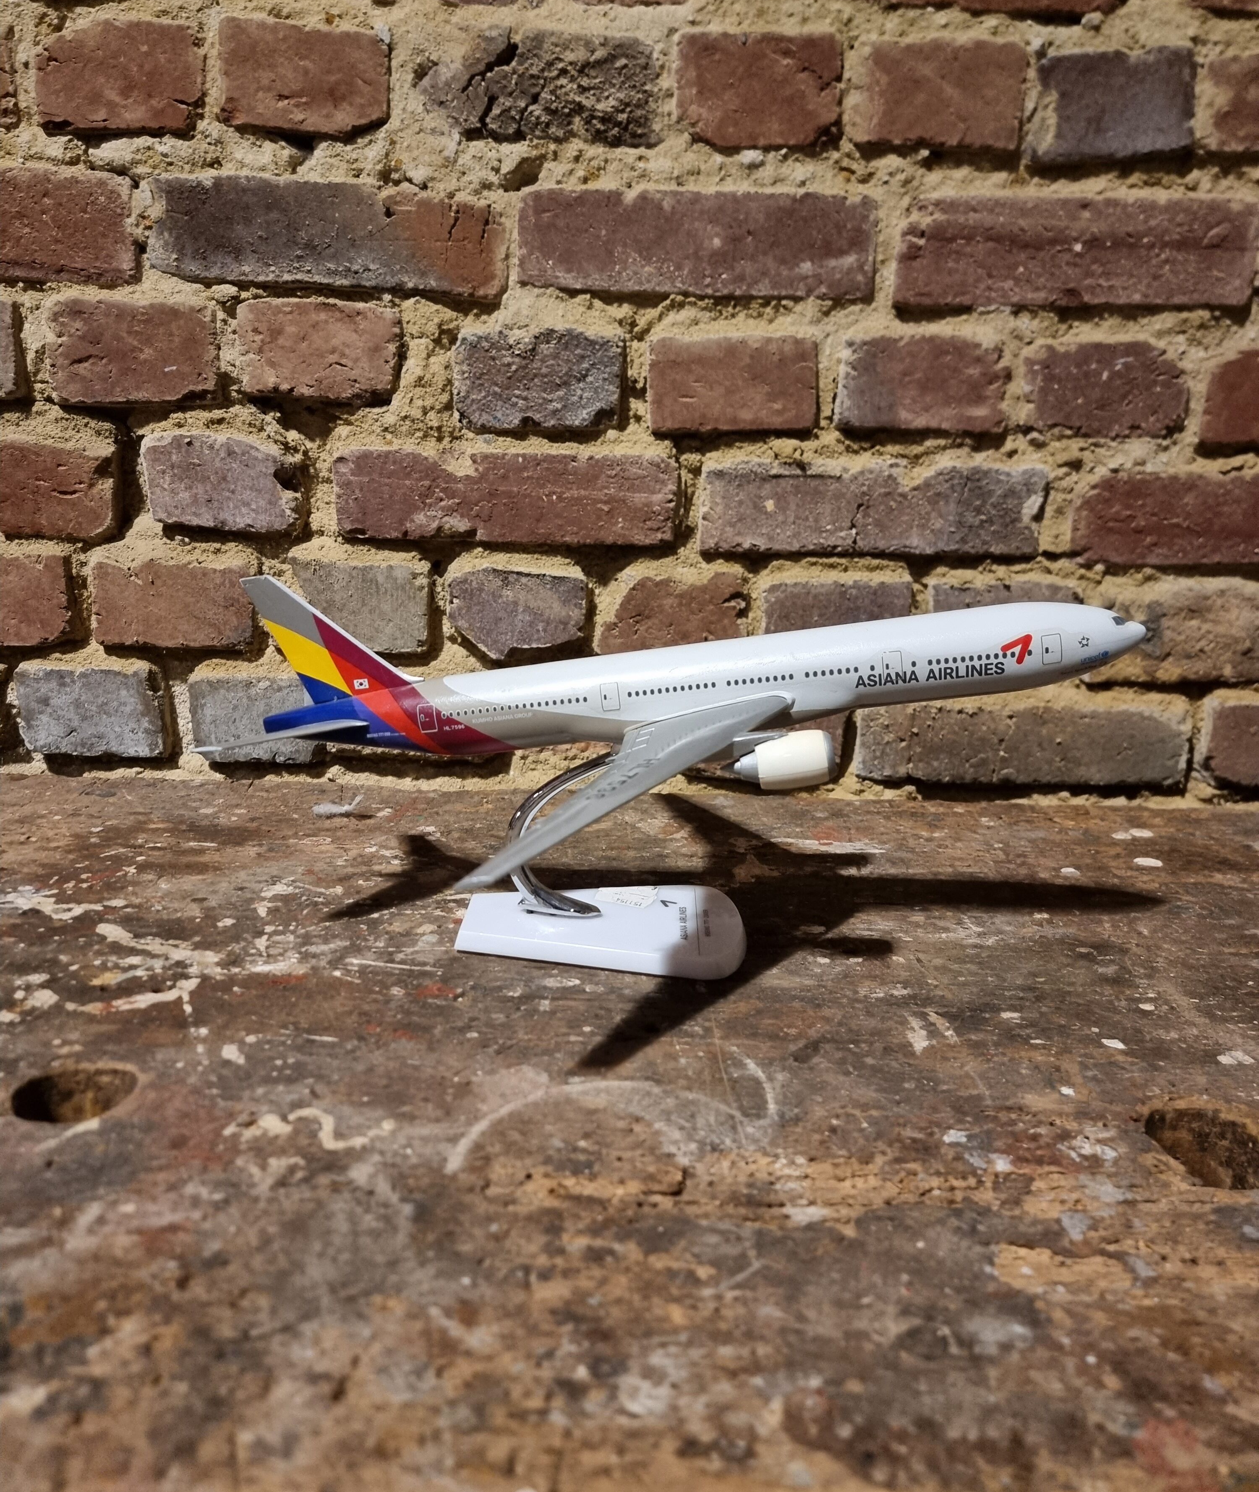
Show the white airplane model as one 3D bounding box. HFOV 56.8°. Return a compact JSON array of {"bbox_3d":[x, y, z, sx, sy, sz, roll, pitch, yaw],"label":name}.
[{"bbox_3d":[0.015,0.011,0.427,0.318,0.137,0.301,3,15,6],"label":"white airplane model"}]

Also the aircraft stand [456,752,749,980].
[{"bbox_3d":[-0.008,0.036,0.446,0.110,0.078,0.070,2,15,3],"label":"aircraft stand"}]

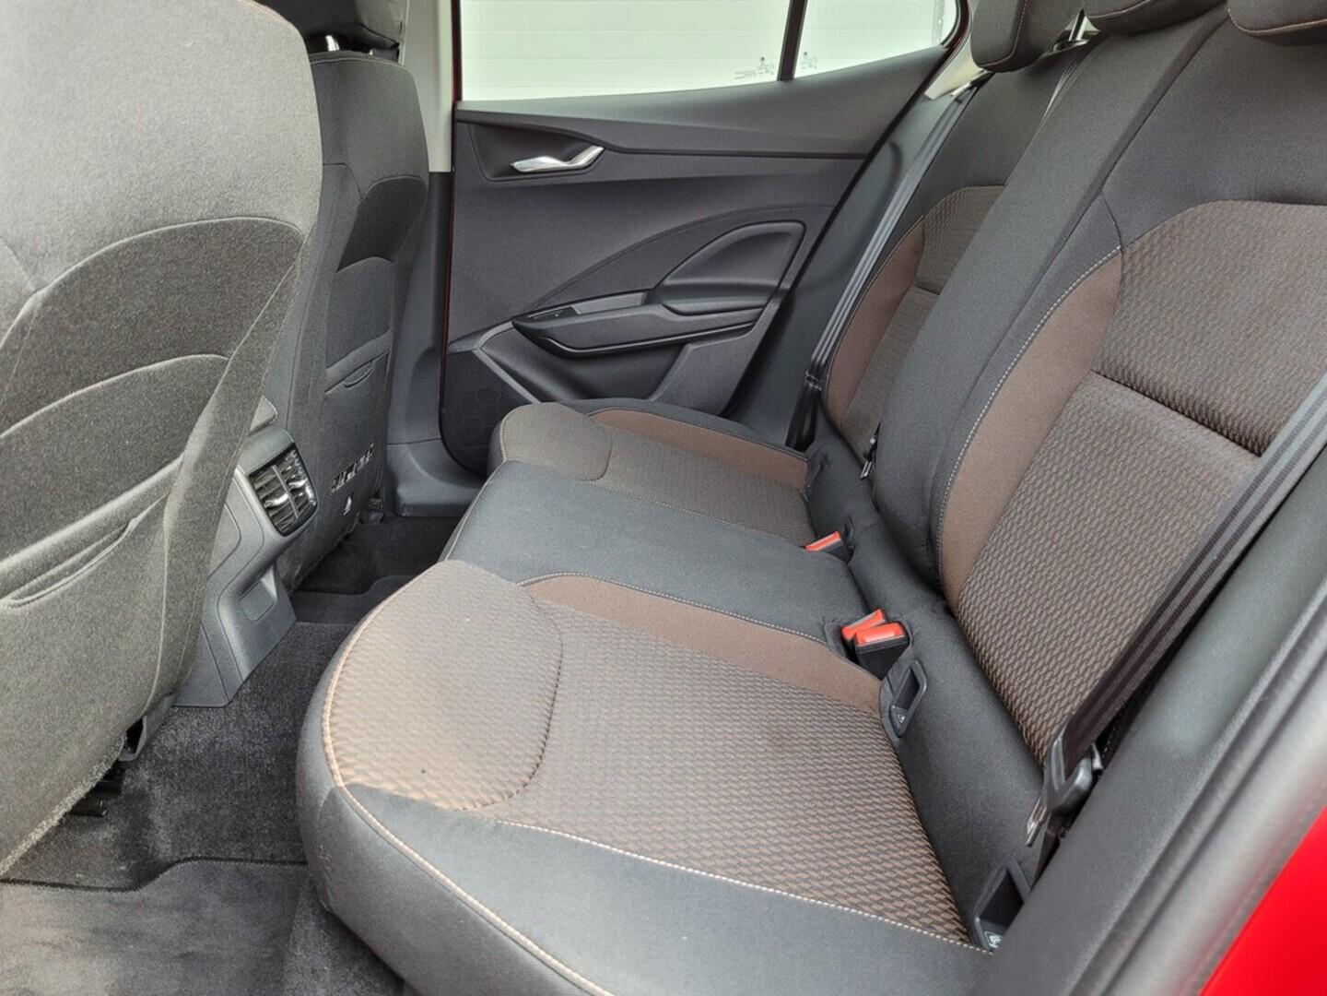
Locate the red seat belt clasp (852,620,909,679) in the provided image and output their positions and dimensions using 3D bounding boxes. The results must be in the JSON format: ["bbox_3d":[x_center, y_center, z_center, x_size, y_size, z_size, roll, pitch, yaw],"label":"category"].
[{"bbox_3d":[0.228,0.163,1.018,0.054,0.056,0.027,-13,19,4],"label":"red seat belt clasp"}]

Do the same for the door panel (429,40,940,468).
[{"bbox_3d":[0.024,-0.371,1.692,0.840,0.720,0.120,0,19,-1],"label":"door panel"}]

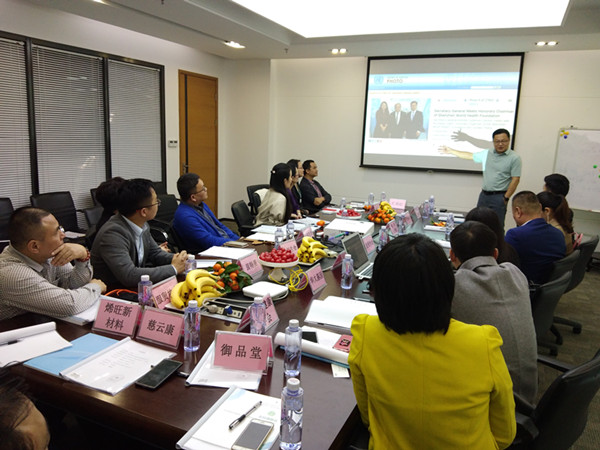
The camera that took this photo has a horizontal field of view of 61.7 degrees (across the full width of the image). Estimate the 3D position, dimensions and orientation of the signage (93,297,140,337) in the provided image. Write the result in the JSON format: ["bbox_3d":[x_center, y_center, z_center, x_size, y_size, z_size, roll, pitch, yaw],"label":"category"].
[{"bbox_3d":[-0.670,0.343,1.893,0.198,0.115,0.085,7,11,23],"label":"signage"}]

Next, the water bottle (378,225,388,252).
[{"bbox_3d":[0.576,0.101,3.490,0.056,0.180,0.056,2,10,0],"label":"water bottle"}]

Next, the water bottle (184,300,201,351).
[{"bbox_3d":[-0.372,0.348,1.753,0.055,0.177,0.055,2,10,0],"label":"water bottle"}]

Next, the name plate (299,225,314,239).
[{"bbox_3d":[0.049,0.070,3.792,0.087,0.110,0.184,6,11,22],"label":"name plate"}]

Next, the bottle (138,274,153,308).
[{"bbox_3d":[-0.648,0.303,2.113,0.056,0.180,0.056,2,10,0],"label":"bottle"}]

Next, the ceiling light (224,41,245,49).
[{"bbox_3d":[-0.944,-2.617,7.297,0.180,0.070,0.340,7,11,23],"label":"ceiling light"}]

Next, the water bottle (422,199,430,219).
[{"bbox_3d":[1.271,-0.155,5.056,0.056,0.180,0.056,2,10,0],"label":"water bottle"}]

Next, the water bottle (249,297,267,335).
[{"bbox_3d":[-0.156,0.362,1.899,0.058,0.183,0.058,2,10,0],"label":"water bottle"}]

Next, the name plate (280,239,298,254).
[{"bbox_3d":[-0.081,0.161,3.257,0.087,0.110,0.184,6,11,22],"label":"name plate"}]

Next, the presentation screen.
[{"bbox_3d":[1.961,-1.588,7.212,2.130,1.630,0.050,6,11,22],"label":"presentation screen"}]

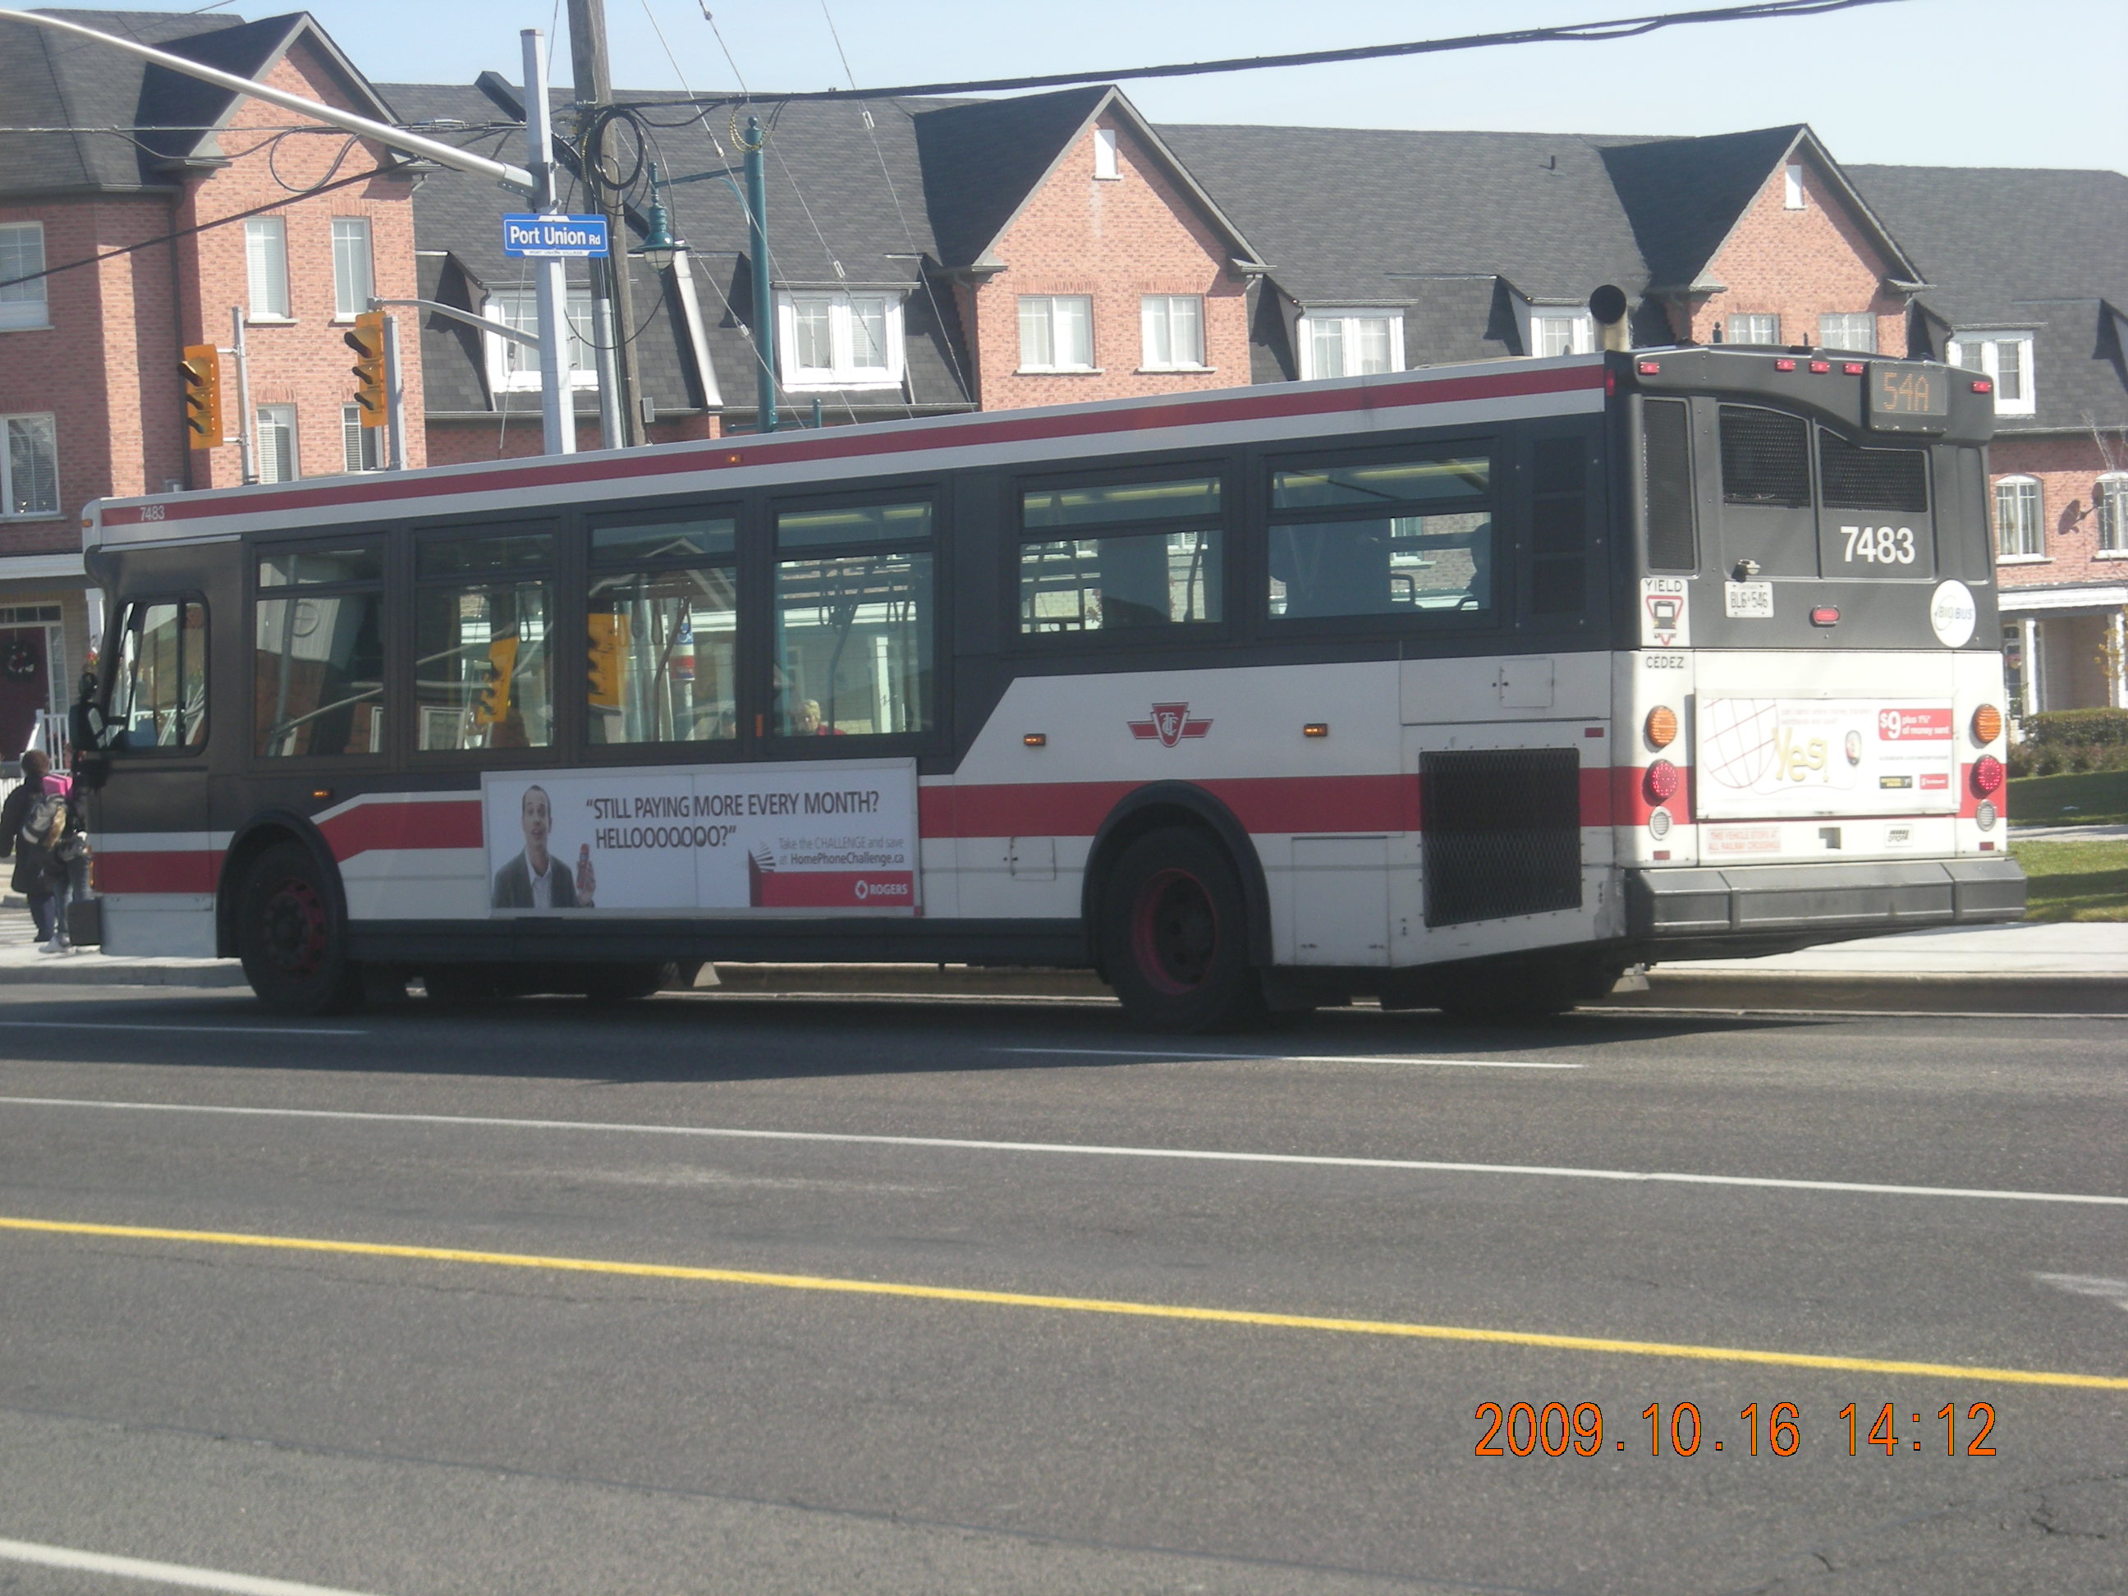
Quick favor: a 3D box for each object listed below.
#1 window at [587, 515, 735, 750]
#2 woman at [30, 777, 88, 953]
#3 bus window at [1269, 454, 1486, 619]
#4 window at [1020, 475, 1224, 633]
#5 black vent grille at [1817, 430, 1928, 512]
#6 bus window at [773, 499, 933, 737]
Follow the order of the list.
[{"bbox_3d":[-2.049,-0.860,29.646,0.050,1.150,1.250,0,-1,-42],"label":"window"},{"bbox_3d":[-7.687,0.521,44.200,0.420,1.340,0.420,-4,2,-43],"label":"woman"},{"bbox_3d":[1.430,-1.178,26.247,0.060,0.700,1.420,-1,0,-43],"label":"bus window"},{"bbox_3d":[0.273,-1.149,27.506,0.060,0.700,1.420,-1,0,-43],"label":"window"},{"bbox_3d":[3.638,-1.468,26.007,0.720,0.355,0.050,-1,0,-42],"label":"black vent grille"},{"bbox_3d":[-1.026,-0.876,28.497,0.050,1.130,1.240,0,-1,-42],"label":"bus window"}]

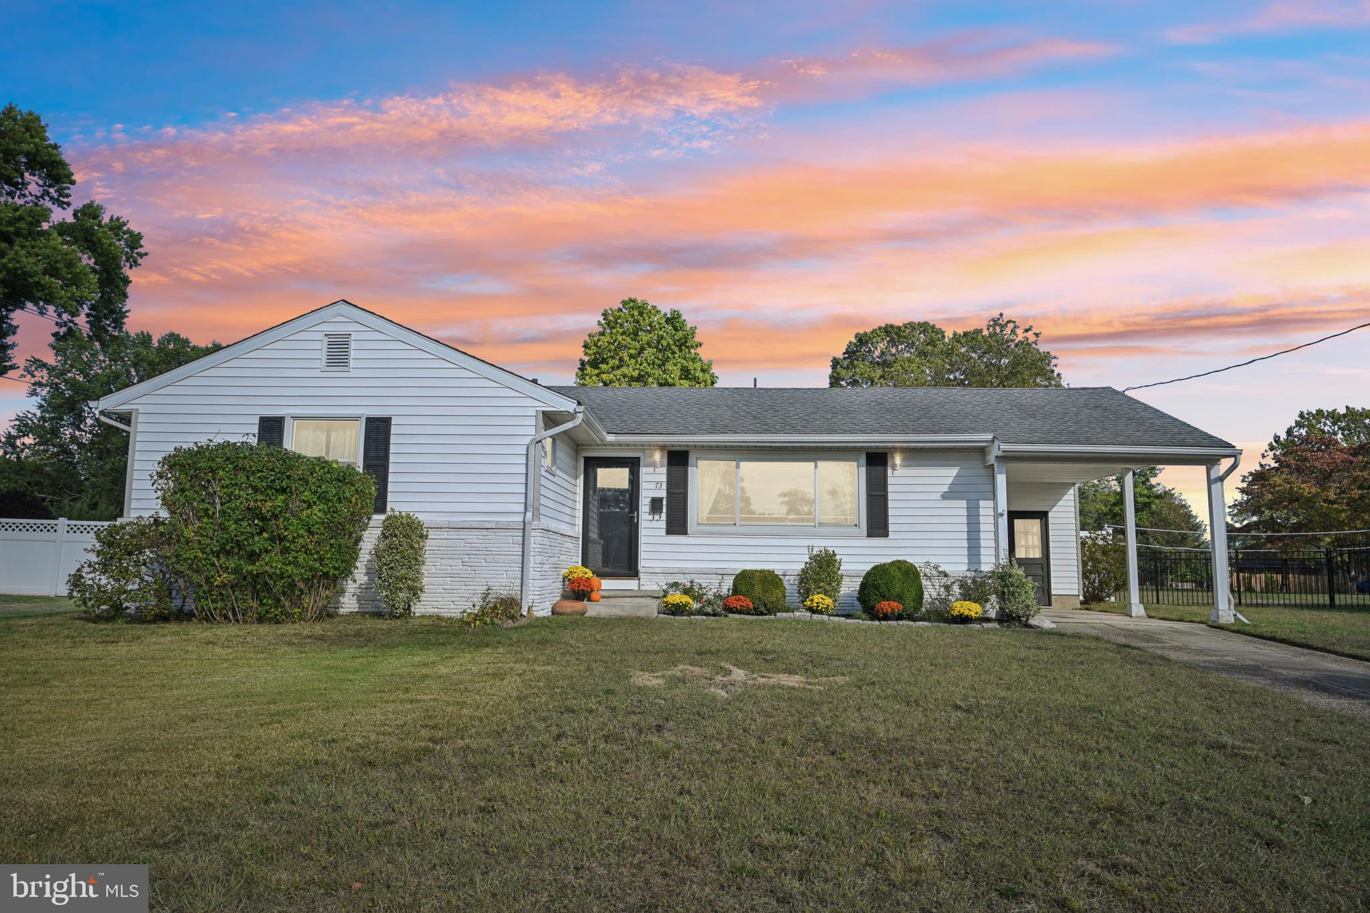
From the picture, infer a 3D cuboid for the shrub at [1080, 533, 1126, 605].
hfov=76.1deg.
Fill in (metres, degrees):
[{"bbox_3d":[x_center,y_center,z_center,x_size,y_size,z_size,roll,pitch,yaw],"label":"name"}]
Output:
[{"bbox_3d":[10.007,2.697,20.978,1.237,1.745,1.300,0,-7,2],"label":"shrub"}]

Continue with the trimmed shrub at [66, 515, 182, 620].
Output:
[{"bbox_3d":[-7.273,1.461,11.479,1.502,1.291,1.300,0,-7,2],"label":"trimmed shrub"}]

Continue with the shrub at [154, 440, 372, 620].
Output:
[{"bbox_3d":[-5.345,0.959,11.121,2.713,2.323,1.800,0,-7,2],"label":"shrub"}]

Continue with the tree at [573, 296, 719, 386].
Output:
[{"bbox_3d":[-1.645,-0.494,34.439,6.216,11.863,6.200,0,-7,2],"label":"tree"}]

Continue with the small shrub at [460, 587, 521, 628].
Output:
[{"bbox_3d":[-2.529,1.939,11.394,0.787,0.444,0.600,0,-7,2],"label":"small shrub"}]

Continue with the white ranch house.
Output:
[{"bbox_3d":[0.404,0.600,16.937,16.860,4.590,10.650,0,-7,2],"label":"white ranch house"}]

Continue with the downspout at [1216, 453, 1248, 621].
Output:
[{"bbox_3d":[8.490,1.255,13.628,0.400,2.660,0.350,0,-7,2],"label":"downspout"}]

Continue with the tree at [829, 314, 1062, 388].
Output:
[{"bbox_3d":[12.865,-0.206,42.952,11.877,13.870,10.500,0,-7,2],"label":"tree"}]

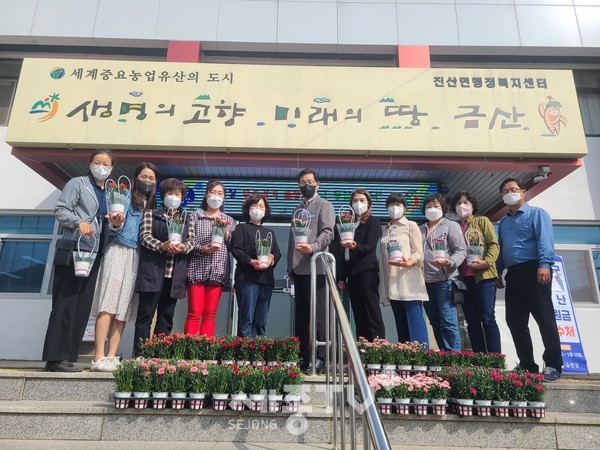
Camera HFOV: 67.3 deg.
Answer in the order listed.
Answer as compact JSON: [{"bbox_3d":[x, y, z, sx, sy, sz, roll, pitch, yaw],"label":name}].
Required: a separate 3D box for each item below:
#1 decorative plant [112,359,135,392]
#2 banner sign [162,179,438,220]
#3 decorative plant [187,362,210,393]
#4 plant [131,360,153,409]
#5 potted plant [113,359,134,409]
[{"bbox_3d":[-1.022,0.875,2.611,0.115,0.180,0.115,1,-17,0],"label":"decorative plant"},{"bbox_3d":[-0.019,-0.330,5.834,3.600,0.490,0.120,1,-17,0],"label":"banner sign"},{"bbox_3d":[-0.588,0.884,2.612,0.125,0.165,0.120,1,-17,0],"label":"decorative plant"},{"bbox_3d":[-0.913,0.922,2.598,0.115,0.260,0.115,1,-17,0],"label":"plant"},{"bbox_3d":[-1.017,0.919,2.597,0.115,0.262,0.115,1,-17,0],"label":"potted plant"}]

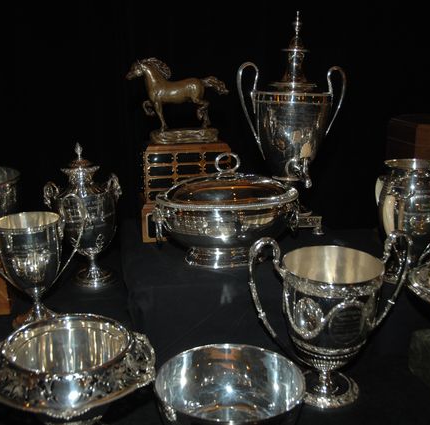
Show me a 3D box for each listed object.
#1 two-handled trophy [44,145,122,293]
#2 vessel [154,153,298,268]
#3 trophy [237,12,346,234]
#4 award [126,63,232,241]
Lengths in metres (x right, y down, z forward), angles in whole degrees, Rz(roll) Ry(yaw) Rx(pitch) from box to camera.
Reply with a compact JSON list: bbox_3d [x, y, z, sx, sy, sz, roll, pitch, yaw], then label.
[{"bbox_3d":[-0.349,0.003,1.590,0.204,0.378,0.145,-4,17,-14],"label":"two-handled trophy"},{"bbox_3d":[0.024,-0.013,1.428,0.344,0.265,0.252,-2,16,-8],"label":"vessel"},{"bbox_3d":[0.199,-0.231,1.594,0.301,0.594,0.228,-7,18,-24],"label":"trophy"},{"bbox_3d":[-0.108,-0.181,1.630,0.276,0.478,0.194,-3,16,-10],"label":"award"}]

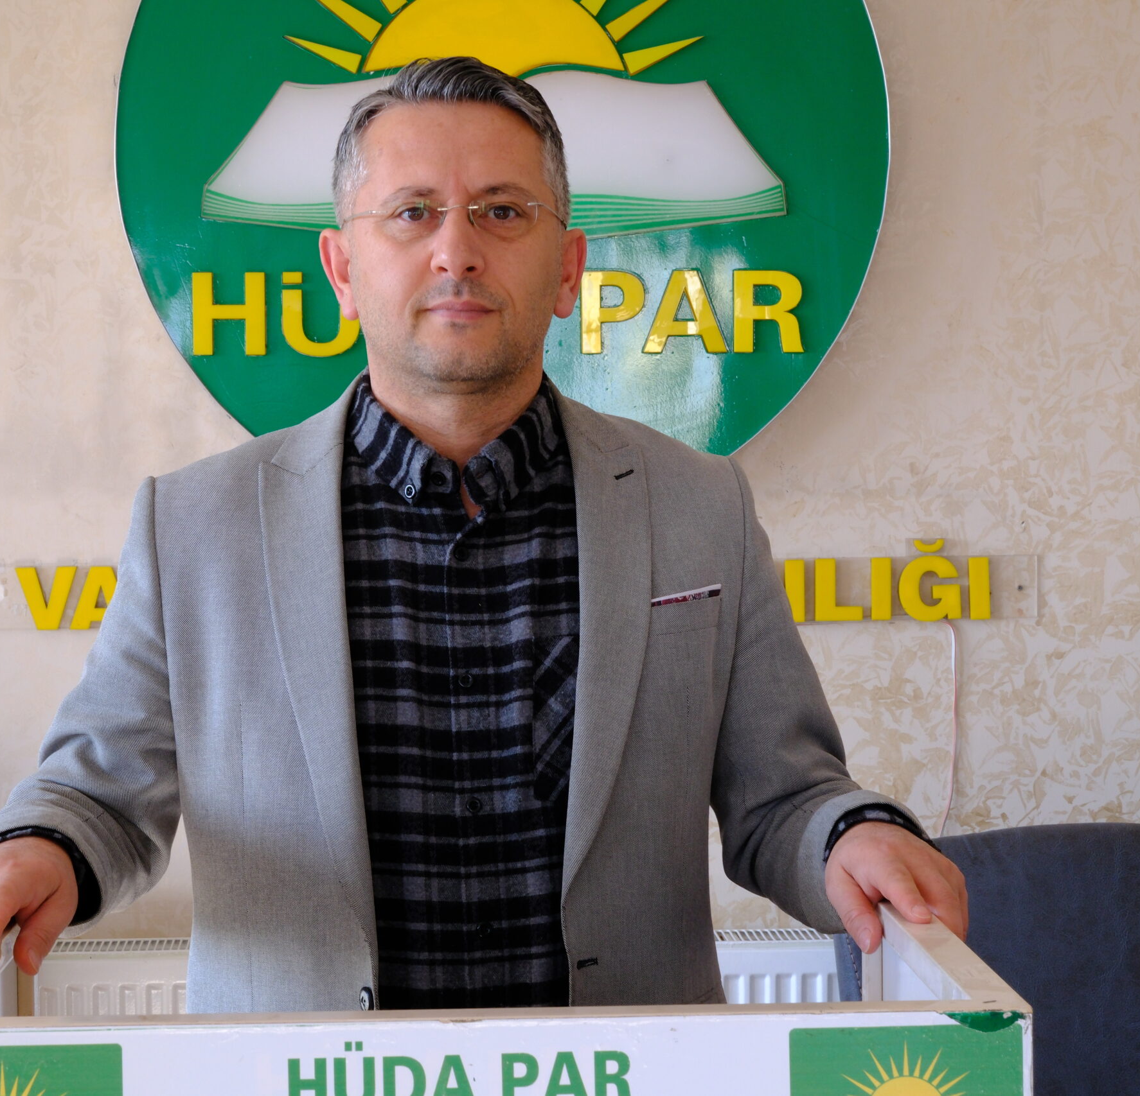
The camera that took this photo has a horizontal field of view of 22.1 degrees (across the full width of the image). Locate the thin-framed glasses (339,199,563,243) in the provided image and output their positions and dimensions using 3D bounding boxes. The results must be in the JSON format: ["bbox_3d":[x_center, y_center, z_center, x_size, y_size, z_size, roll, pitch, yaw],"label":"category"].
[{"bbox_3d":[-0.083,-0.221,2.100,0.155,0.045,0.145,-2,-2,-3],"label":"thin-framed glasses"}]

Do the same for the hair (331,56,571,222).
[{"bbox_3d":[-0.087,-0.270,2.135,0.172,0.175,0.195,0,-1,-3],"label":"hair"}]

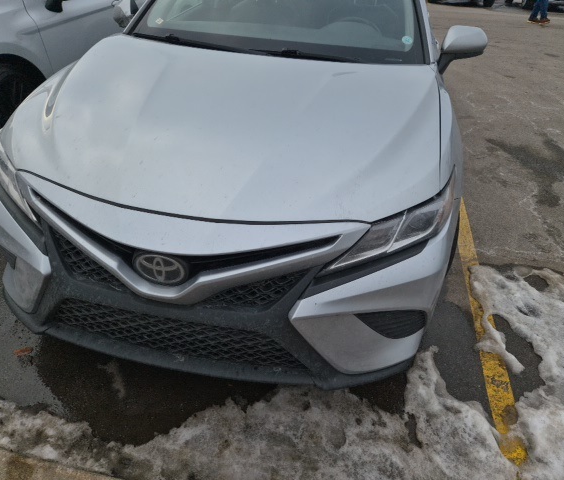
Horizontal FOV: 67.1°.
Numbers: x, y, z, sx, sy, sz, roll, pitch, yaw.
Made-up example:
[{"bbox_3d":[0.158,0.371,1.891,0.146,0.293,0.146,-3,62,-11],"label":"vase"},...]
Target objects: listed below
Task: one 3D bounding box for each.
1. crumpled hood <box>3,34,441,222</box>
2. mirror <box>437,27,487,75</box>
[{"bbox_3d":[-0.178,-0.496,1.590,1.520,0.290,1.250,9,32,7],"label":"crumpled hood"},{"bbox_3d":[0.935,-0.981,2.191,0.210,0.210,0.170,9,32,7],"label":"mirror"}]

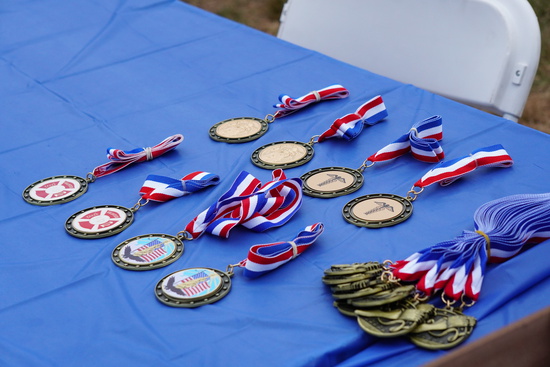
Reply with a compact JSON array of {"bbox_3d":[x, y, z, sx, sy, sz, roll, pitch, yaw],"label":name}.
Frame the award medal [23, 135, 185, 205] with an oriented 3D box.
[{"bbox_3d":[-0.171,-0.019,1.233,0.167,0.021,0.062,-23,30,-31],"label":"award medal"}]

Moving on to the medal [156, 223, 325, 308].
[{"bbox_3d":[-0.024,0.061,1.032,0.159,0.024,0.062,-17,28,-22],"label":"medal"}]

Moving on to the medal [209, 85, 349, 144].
[{"bbox_3d":[0.003,-0.079,1.320,0.161,0.019,0.062,-21,29,-28],"label":"medal"}]

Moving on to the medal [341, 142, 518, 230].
[{"bbox_3d":[0.138,-0.002,1.129,0.175,0.022,0.062,-19,29,-25],"label":"medal"}]

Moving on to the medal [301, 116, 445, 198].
[{"bbox_3d":[0.097,-0.025,1.185,0.167,0.024,0.062,-17,28,-22],"label":"medal"}]

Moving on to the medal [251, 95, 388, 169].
[{"bbox_3d":[0.049,-0.053,1.253,0.164,0.024,0.062,-21,29,-28],"label":"medal"}]

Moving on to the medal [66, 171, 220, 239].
[{"bbox_3d":[-0.125,0.014,1.157,0.149,0.019,0.063,-20,29,-27],"label":"medal"}]

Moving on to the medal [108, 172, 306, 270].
[{"bbox_3d":[-0.061,0.029,1.108,0.186,0.022,0.083,-20,29,-27],"label":"medal"}]

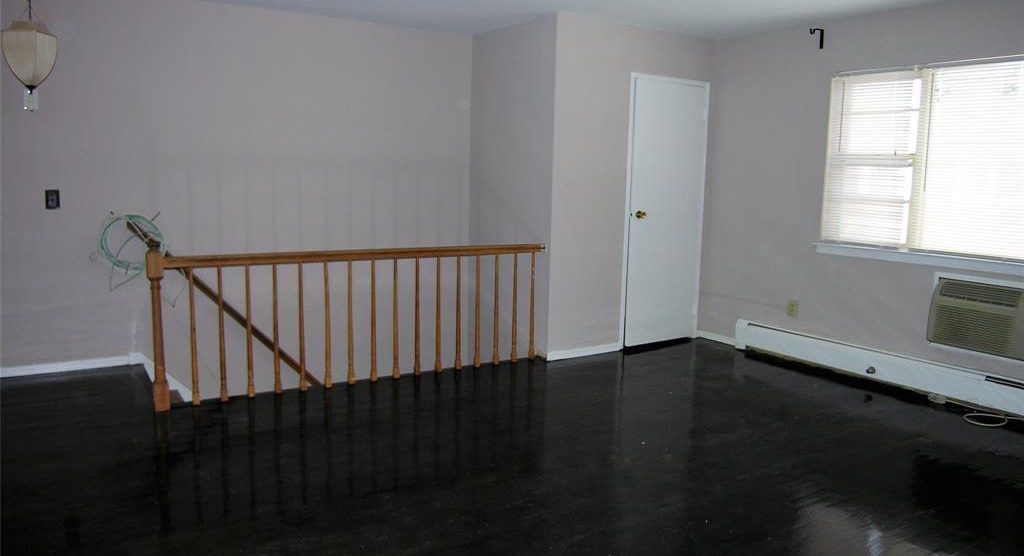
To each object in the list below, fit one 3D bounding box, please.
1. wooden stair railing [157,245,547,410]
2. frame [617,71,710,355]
[{"bbox_3d":[-0.867,0.198,4.533,2.588,0.924,0.085,-4,10,-32],"label":"wooden stair railing"},{"bbox_3d":[1.208,-0.488,5.562,0.825,2.074,0.070,-4,10,-32],"label":"frame"}]

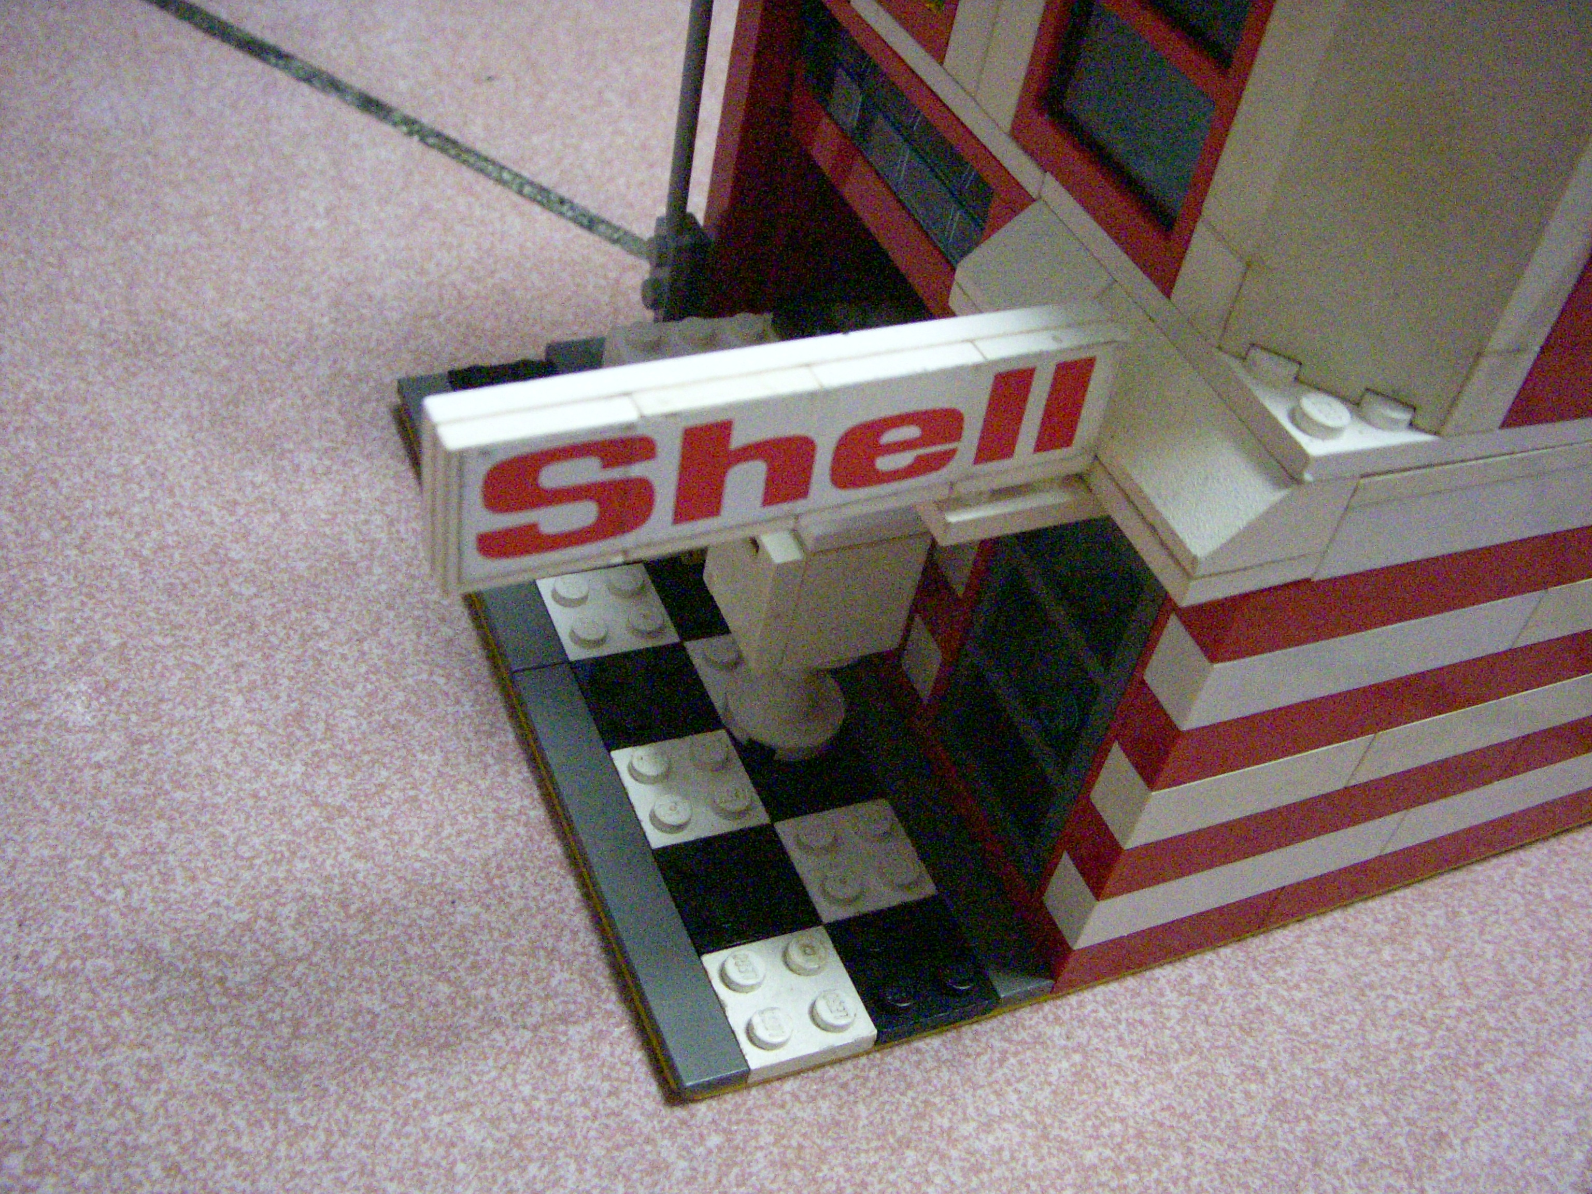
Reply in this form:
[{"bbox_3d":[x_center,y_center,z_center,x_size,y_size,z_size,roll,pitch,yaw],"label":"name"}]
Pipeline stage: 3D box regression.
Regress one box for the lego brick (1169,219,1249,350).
[{"bbox_3d":[0.041,-0.029,0.162,0.008,0.011,0.008,-9,47,-24],"label":"lego brick"}]

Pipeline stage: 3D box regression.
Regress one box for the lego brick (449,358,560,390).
[{"bbox_3d":[-0.044,-0.030,0.269,0.016,0.005,0.016,-9,47,-24],"label":"lego brick"}]

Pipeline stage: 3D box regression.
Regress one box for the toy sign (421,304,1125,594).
[{"bbox_3d":[-0.001,-0.014,0.156,0.064,0.015,0.007,-13,47,-22],"label":"toy sign"}]

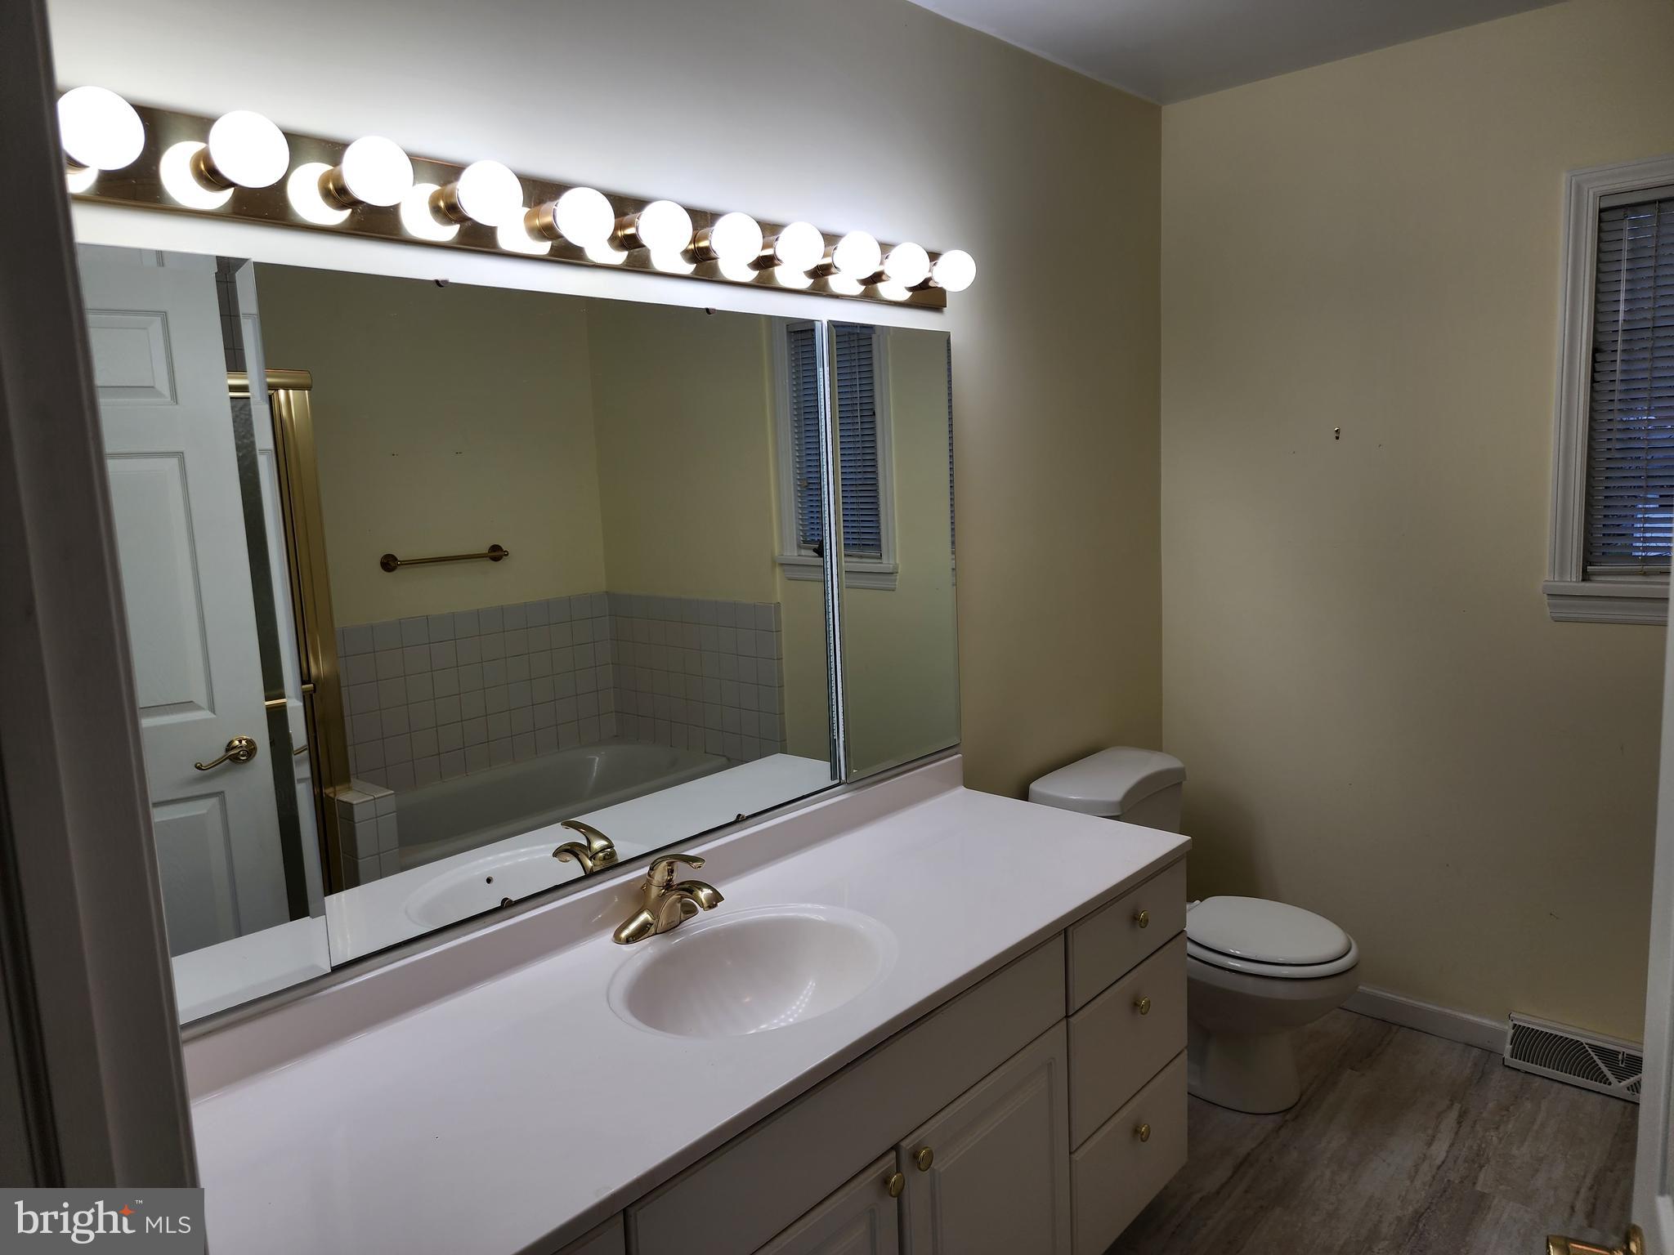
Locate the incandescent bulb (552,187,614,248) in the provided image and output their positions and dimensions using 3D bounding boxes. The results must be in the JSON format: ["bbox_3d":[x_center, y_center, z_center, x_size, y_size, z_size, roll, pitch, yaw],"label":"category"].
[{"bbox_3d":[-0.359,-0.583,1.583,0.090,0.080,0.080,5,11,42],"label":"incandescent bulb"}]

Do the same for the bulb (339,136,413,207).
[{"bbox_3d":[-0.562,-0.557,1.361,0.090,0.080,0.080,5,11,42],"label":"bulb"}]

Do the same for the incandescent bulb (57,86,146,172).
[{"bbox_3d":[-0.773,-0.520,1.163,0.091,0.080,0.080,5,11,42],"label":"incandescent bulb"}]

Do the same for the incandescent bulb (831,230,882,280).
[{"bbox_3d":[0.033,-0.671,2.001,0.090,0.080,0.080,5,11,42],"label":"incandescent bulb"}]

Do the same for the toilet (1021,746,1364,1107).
[{"bbox_3d":[0.890,0.747,2.707,0.710,0.735,0.460,5,11,42],"label":"toilet"}]

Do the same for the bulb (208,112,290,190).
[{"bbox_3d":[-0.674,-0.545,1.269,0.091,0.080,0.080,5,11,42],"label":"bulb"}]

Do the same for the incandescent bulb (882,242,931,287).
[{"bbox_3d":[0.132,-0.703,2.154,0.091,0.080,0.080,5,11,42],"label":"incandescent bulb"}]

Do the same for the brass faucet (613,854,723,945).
[{"bbox_3d":[-0.243,0.426,1.771,0.190,0.138,0.165,5,11,42],"label":"brass faucet"}]

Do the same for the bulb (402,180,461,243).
[{"bbox_3d":[-0.551,-0.562,1.509,0.085,0.077,0.077,5,11,42],"label":"bulb"}]

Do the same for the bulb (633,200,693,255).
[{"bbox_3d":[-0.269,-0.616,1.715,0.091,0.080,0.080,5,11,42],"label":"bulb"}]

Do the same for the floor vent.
[{"bbox_3d":[1.831,1.030,2.602,0.450,0.112,0.063,5,11,42],"label":"floor vent"}]

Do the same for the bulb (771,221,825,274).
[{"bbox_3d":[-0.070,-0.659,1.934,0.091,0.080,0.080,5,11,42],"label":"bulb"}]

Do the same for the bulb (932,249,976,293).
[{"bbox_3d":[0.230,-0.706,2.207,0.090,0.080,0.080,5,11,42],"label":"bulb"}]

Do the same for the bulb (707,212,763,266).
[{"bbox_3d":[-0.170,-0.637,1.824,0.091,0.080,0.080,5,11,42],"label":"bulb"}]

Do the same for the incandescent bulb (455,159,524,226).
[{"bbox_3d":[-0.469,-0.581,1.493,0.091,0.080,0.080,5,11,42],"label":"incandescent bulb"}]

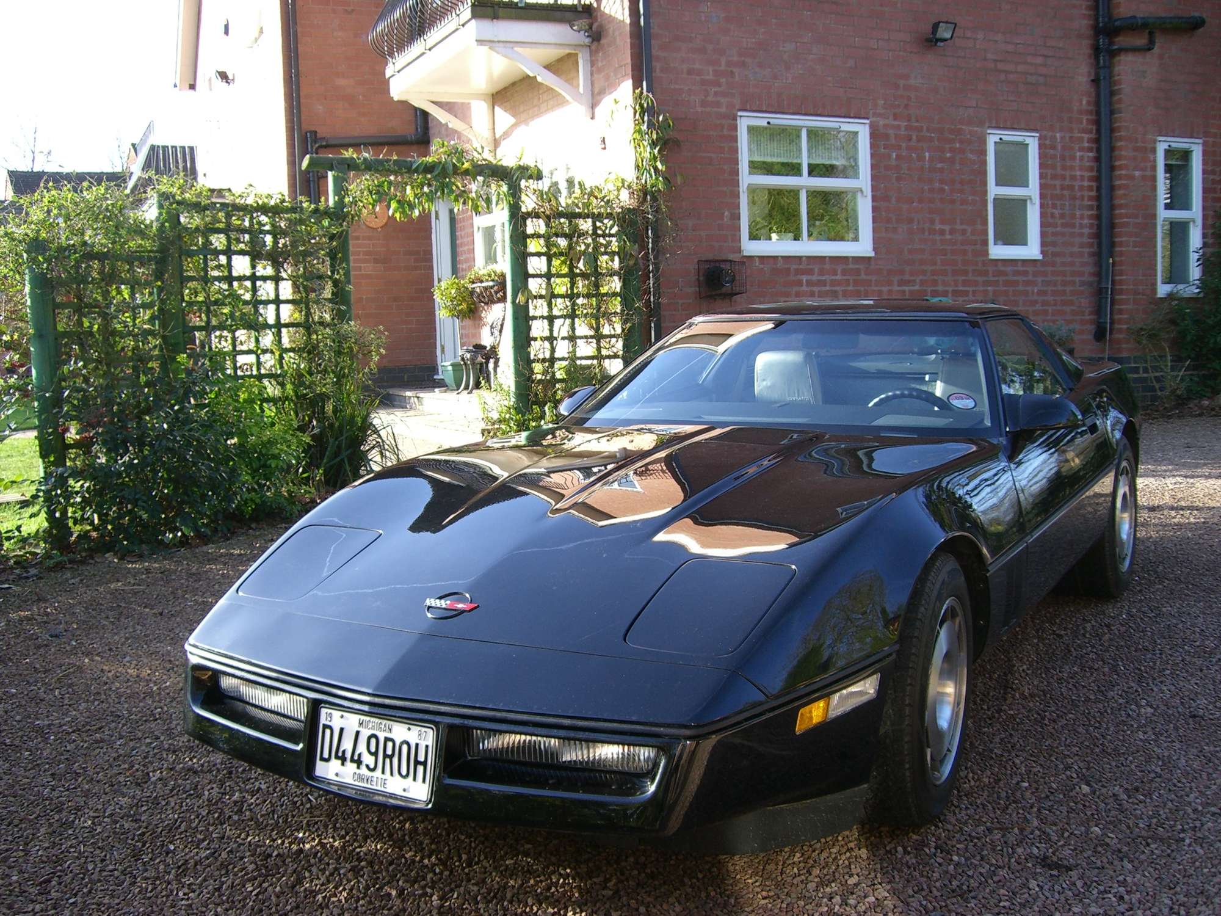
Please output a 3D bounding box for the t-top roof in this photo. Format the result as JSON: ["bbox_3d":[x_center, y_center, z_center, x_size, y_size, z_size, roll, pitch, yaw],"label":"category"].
[{"bbox_3d":[0.906,-0.546,5.019,1.130,0.085,0.640,3,9,30],"label":"t-top roof"}]

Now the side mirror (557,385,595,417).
[{"bbox_3d":[-0.133,-0.205,4.952,0.210,0.120,0.150,3,9,30],"label":"side mirror"}]

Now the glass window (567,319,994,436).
[{"bbox_3d":[0.586,-0.289,4.490,1.470,0.130,0.830,3,37,30],"label":"glass window"}]

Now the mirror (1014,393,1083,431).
[{"bbox_3d":[1.335,-0.137,4.097,0.210,0.120,0.150,3,9,30],"label":"mirror"}]

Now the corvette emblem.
[{"bbox_3d":[-0.348,0.323,2.933,0.138,0.012,0.100,3,29,30],"label":"corvette emblem"}]

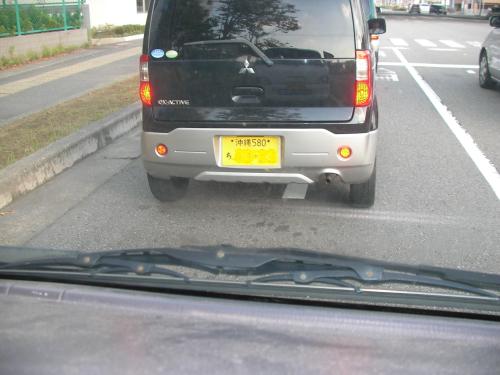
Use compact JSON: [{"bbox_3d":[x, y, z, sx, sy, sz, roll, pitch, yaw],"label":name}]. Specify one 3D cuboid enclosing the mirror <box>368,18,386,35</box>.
[{"bbox_3d":[1.145,-1.447,4.929,0.158,0.135,0.110,3,20,14],"label":"mirror"}]

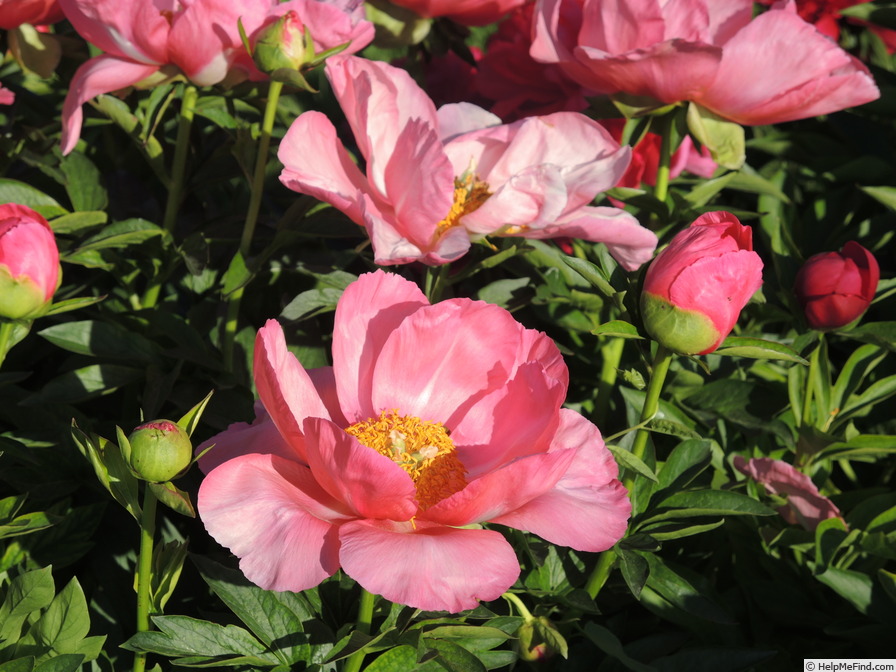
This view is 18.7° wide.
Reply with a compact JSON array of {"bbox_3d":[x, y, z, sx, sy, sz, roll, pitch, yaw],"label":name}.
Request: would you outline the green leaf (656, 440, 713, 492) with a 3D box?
[{"bbox_3d":[0.097,0.053,1.110,0.034,0.008,0.016,-41,44,-9],"label":"green leaf"}]

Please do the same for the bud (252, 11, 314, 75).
[{"bbox_3d":[-0.072,-0.130,1.200,0.026,0.028,0.026,5,22,-2],"label":"bud"}]

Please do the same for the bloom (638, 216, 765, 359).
[{"bbox_3d":[0.104,-0.022,1.120,0.045,0.056,0.044,23,12,-5],"label":"bloom"}]

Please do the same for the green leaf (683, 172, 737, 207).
[{"bbox_3d":[0.144,-0.081,1.500,0.036,0.008,0.018,-19,32,-19],"label":"green leaf"}]

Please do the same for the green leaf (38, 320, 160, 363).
[{"bbox_3d":[-0.147,0.002,1.140,0.051,0.008,0.024,7,28,-15],"label":"green leaf"}]

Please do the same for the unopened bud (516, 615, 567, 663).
[{"bbox_3d":[0.042,0.136,1.220,0.022,0.023,0.022,-9,12,2],"label":"unopened bud"}]

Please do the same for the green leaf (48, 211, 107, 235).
[{"bbox_3d":[-0.181,-0.055,1.320,0.034,0.008,0.014,-6,31,-10],"label":"green leaf"}]

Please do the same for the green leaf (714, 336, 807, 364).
[{"bbox_3d":[0.146,0.007,1.270,0.046,0.009,0.017,6,21,15],"label":"green leaf"}]

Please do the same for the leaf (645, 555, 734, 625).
[{"bbox_3d":[0.101,0.105,1.130,0.049,0.009,0.018,33,42,5],"label":"leaf"}]

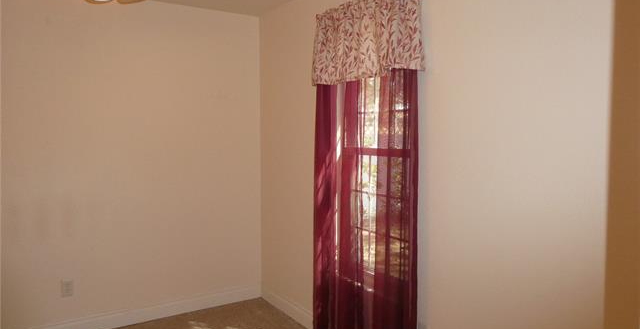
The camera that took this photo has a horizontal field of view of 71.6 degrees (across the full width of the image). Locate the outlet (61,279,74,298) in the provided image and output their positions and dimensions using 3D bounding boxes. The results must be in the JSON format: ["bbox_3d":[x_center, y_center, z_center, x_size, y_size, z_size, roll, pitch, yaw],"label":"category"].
[{"bbox_3d":[-1.771,0.868,3.112,0.073,0.116,0.012,-3,5,-33],"label":"outlet"}]

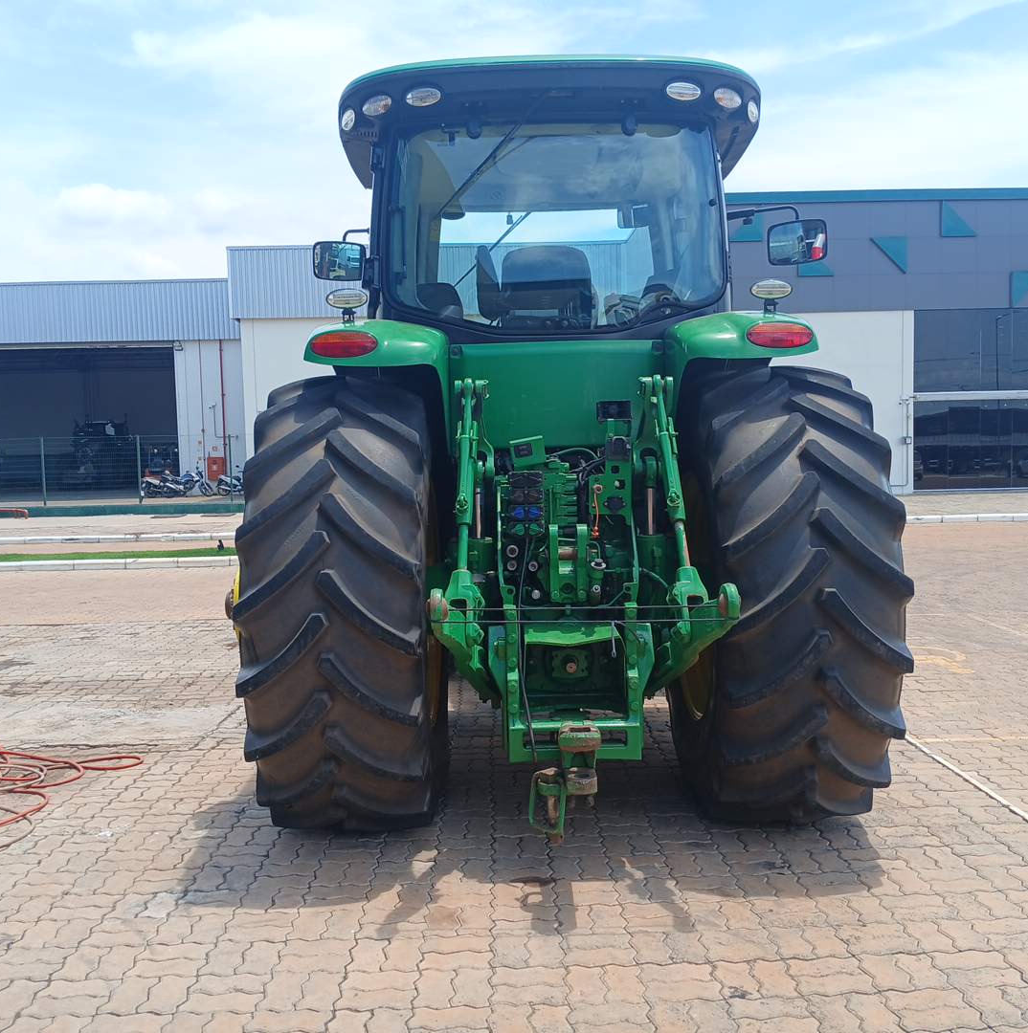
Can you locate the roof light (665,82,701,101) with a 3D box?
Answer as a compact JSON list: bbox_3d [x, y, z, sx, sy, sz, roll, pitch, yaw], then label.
[{"bbox_3d":[0.737,-1.861,4.530,0.162,0.092,0.080,-2,3,-8],"label":"roof light"}]

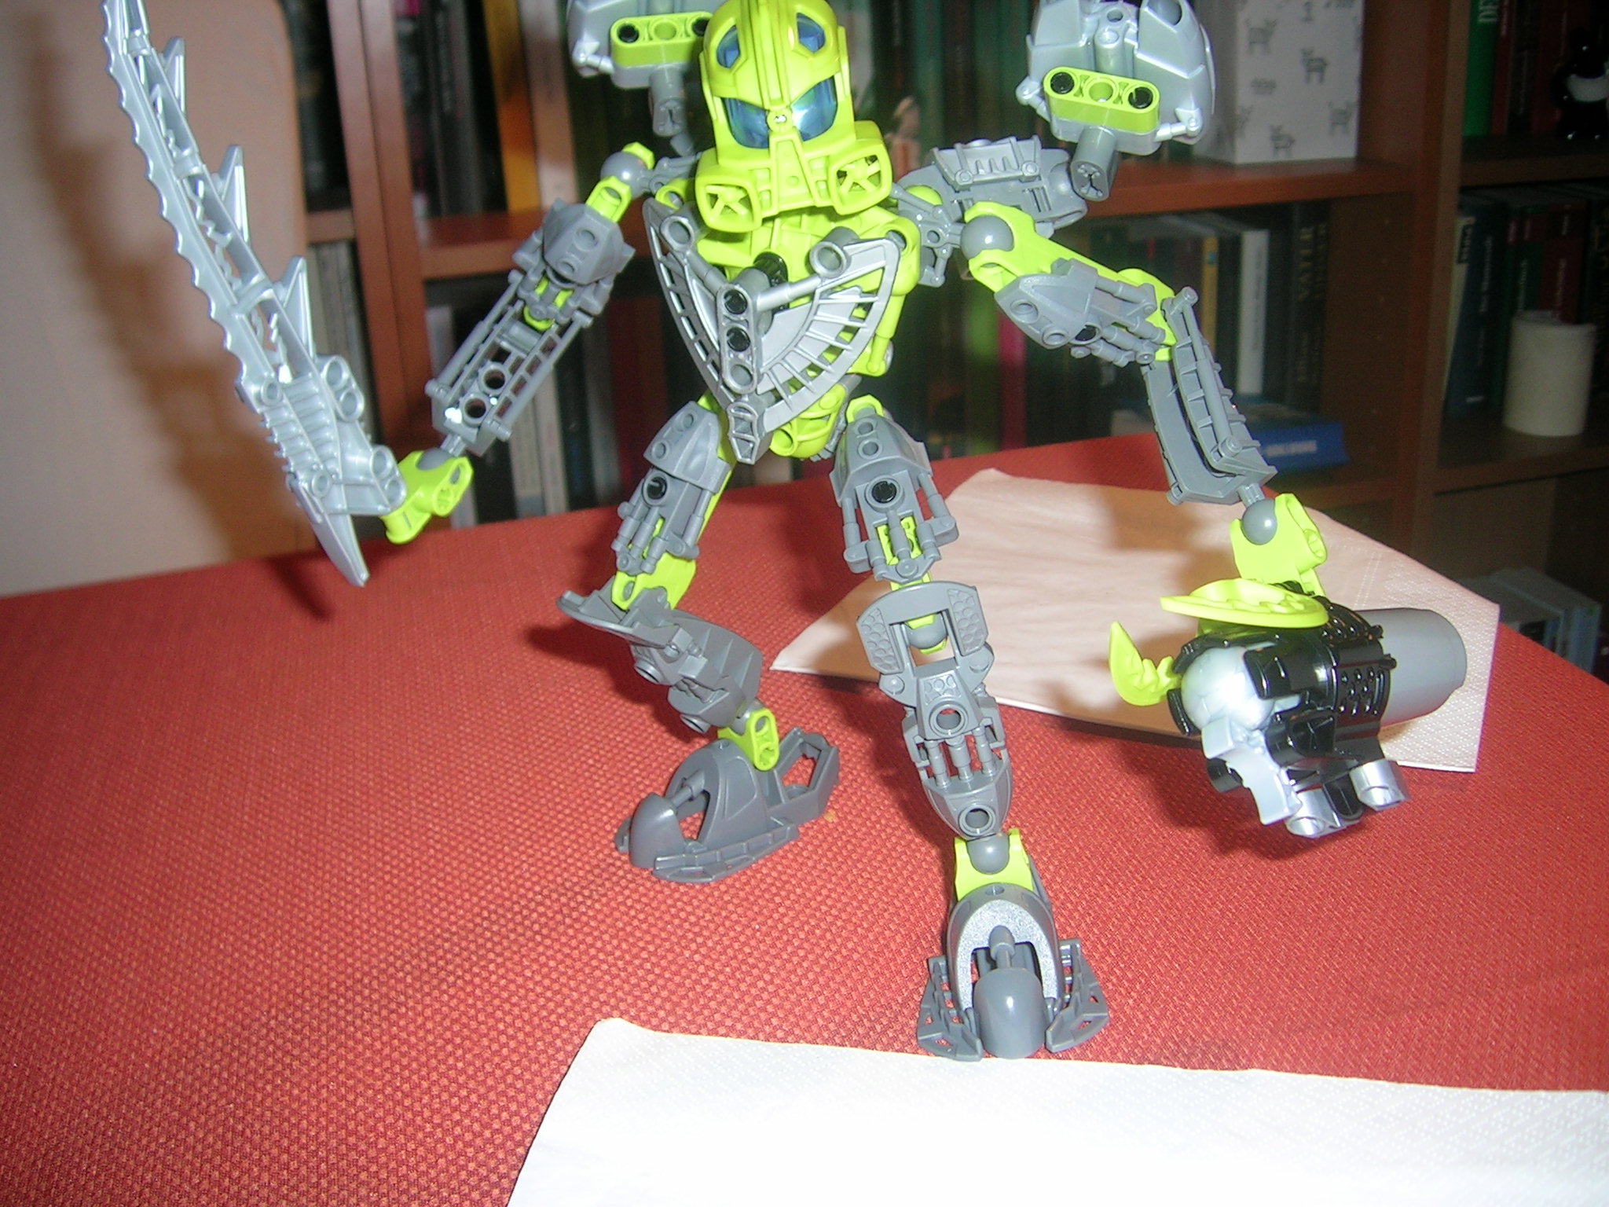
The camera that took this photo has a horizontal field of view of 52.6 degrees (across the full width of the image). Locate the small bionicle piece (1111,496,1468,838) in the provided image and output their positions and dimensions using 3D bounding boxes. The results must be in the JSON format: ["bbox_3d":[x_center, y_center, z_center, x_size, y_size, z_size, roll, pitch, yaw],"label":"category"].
[{"bbox_3d":[0.084,0.011,0.278,0.071,0.055,0.042,-5,19,-41],"label":"small bionicle piece"}]

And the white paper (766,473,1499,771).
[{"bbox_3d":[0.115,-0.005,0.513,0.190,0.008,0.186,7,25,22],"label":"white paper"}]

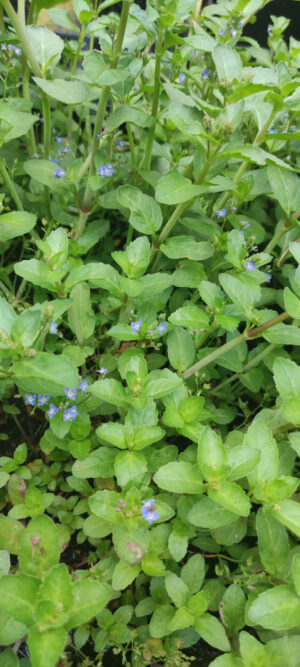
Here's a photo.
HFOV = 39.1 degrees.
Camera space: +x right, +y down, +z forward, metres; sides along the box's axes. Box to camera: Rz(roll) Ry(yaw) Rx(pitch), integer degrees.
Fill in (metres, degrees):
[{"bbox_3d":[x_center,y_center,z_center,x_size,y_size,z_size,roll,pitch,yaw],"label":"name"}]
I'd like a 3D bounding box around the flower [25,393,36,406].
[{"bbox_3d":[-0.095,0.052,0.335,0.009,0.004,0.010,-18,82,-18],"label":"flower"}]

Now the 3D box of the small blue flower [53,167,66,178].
[{"bbox_3d":[-0.092,-0.164,0.430,0.012,0.011,0.006,-13,2,-13],"label":"small blue flower"}]

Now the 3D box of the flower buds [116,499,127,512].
[{"bbox_3d":[-0.020,0.122,0.300,0.007,0.006,0.007,0,45,0],"label":"flower buds"}]

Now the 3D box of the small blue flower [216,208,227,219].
[{"bbox_3d":[0.071,-0.119,0.420,0.010,0.010,0.005,12,5,12],"label":"small blue flower"}]

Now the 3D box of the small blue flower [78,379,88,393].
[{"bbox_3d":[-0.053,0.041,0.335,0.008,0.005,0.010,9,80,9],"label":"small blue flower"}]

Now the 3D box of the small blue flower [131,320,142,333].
[{"bbox_3d":[-0.011,-0.006,0.350,0.009,0.004,0.010,-7,84,-7],"label":"small blue flower"}]

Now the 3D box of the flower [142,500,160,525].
[{"bbox_3d":[0.001,0.111,0.262,0.011,0.005,0.016,0,61,0],"label":"flower"}]

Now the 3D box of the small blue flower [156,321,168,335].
[{"bbox_3d":[0.010,-0.004,0.345,0.009,0.005,0.011,2,79,2],"label":"small blue flower"}]

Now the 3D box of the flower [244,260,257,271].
[{"bbox_3d":[0.088,-0.059,0.370,0.011,0.005,0.009,11,87,11],"label":"flower"}]

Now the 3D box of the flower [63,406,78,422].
[{"bbox_3d":[-0.058,0.059,0.312,0.012,0.006,0.012,-12,72,-13],"label":"flower"}]

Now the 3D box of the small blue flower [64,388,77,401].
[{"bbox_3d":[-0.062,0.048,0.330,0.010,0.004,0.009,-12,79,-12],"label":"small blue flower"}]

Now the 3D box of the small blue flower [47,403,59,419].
[{"bbox_3d":[-0.072,0.058,0.312,0.009,0.005,0.011,-15,74,-15],"label":"small blue flower"}]

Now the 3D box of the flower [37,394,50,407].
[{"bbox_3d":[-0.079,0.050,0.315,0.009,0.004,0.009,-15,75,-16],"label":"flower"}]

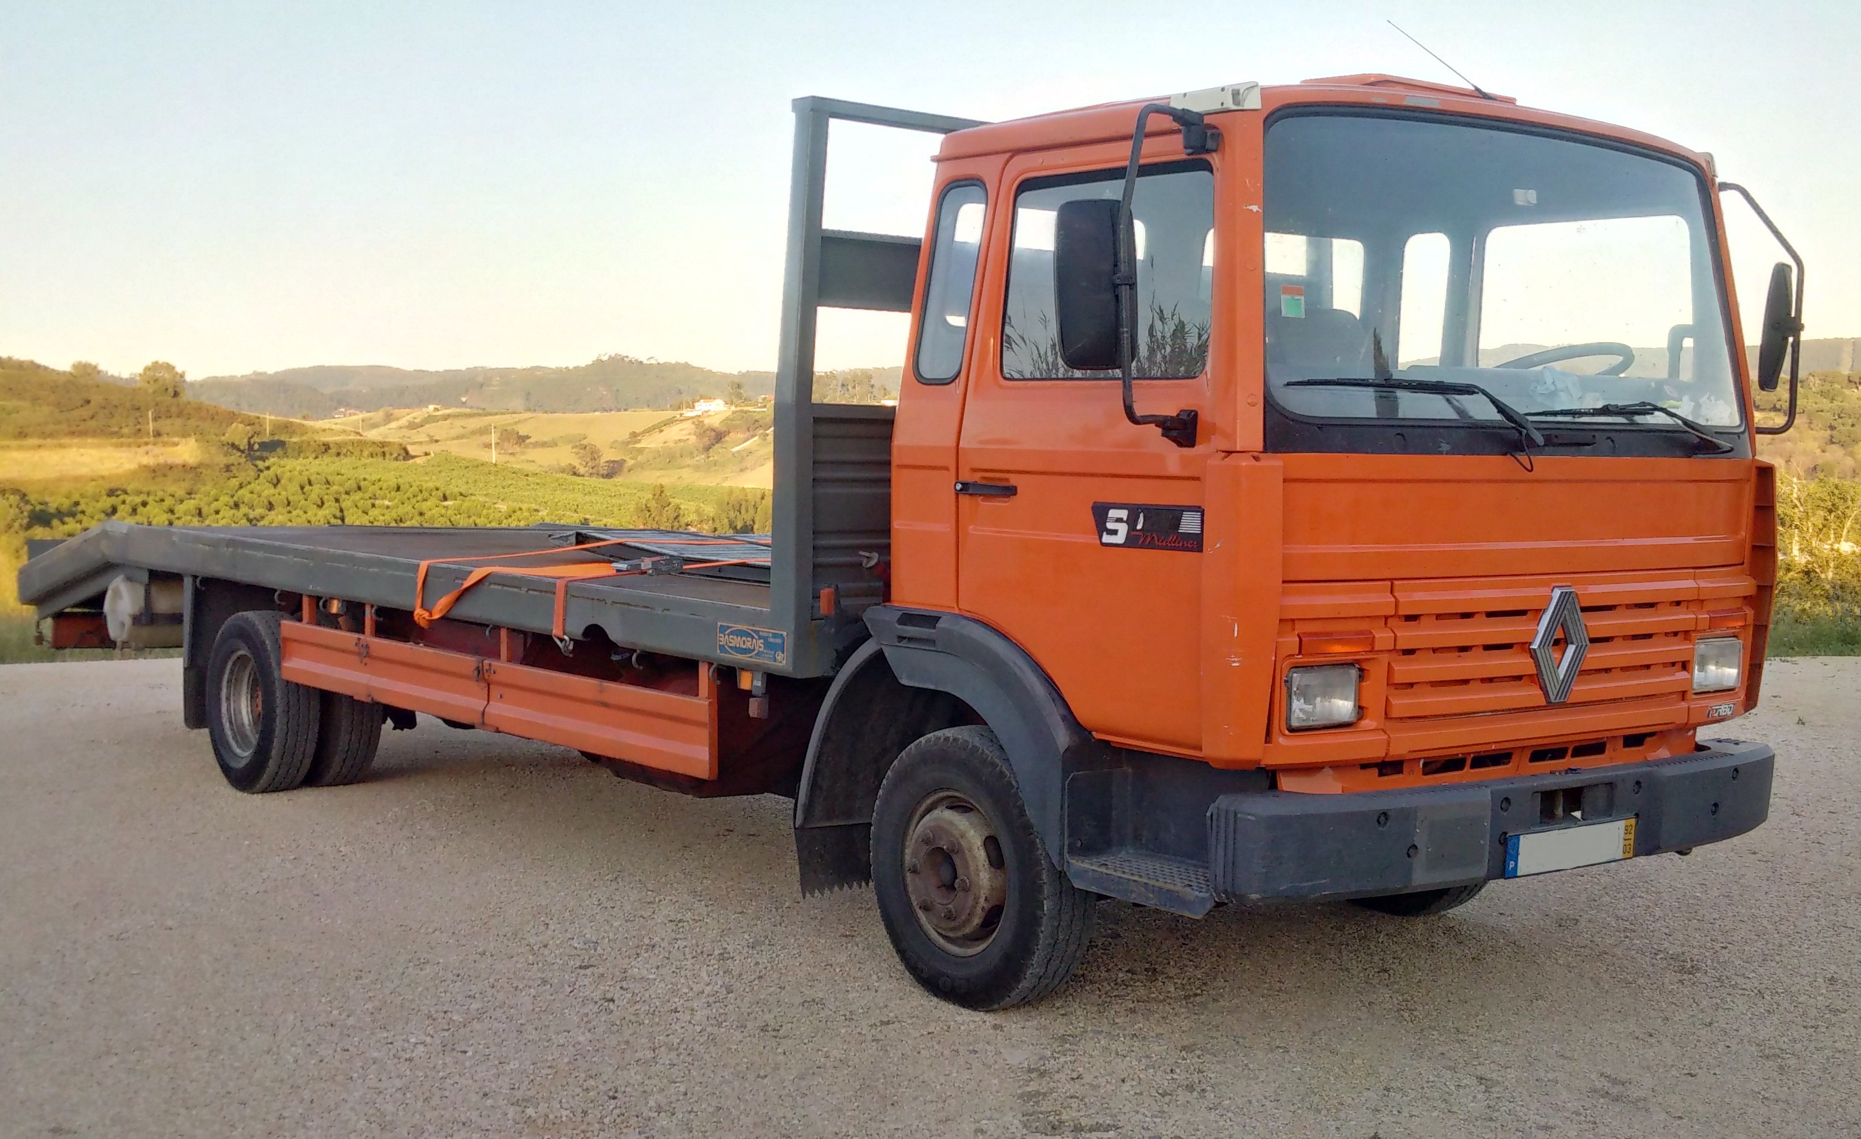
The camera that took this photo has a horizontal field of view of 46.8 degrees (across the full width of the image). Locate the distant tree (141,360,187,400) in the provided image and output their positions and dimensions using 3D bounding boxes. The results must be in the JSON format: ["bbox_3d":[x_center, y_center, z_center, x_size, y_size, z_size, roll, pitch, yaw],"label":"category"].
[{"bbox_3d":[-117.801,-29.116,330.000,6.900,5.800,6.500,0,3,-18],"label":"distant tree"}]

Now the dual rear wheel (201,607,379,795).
[{"bbox_3d":[-2.819,0.583,9.542,0.480,0.785,0.785,-1,4,-37],"label":"dual rear wheel"}]

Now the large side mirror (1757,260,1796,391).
[{"bbox_3d":[2.536,-0.735,6.450,0.090,0.385,0.190,6,5,30],"label":"large side mirror"}]

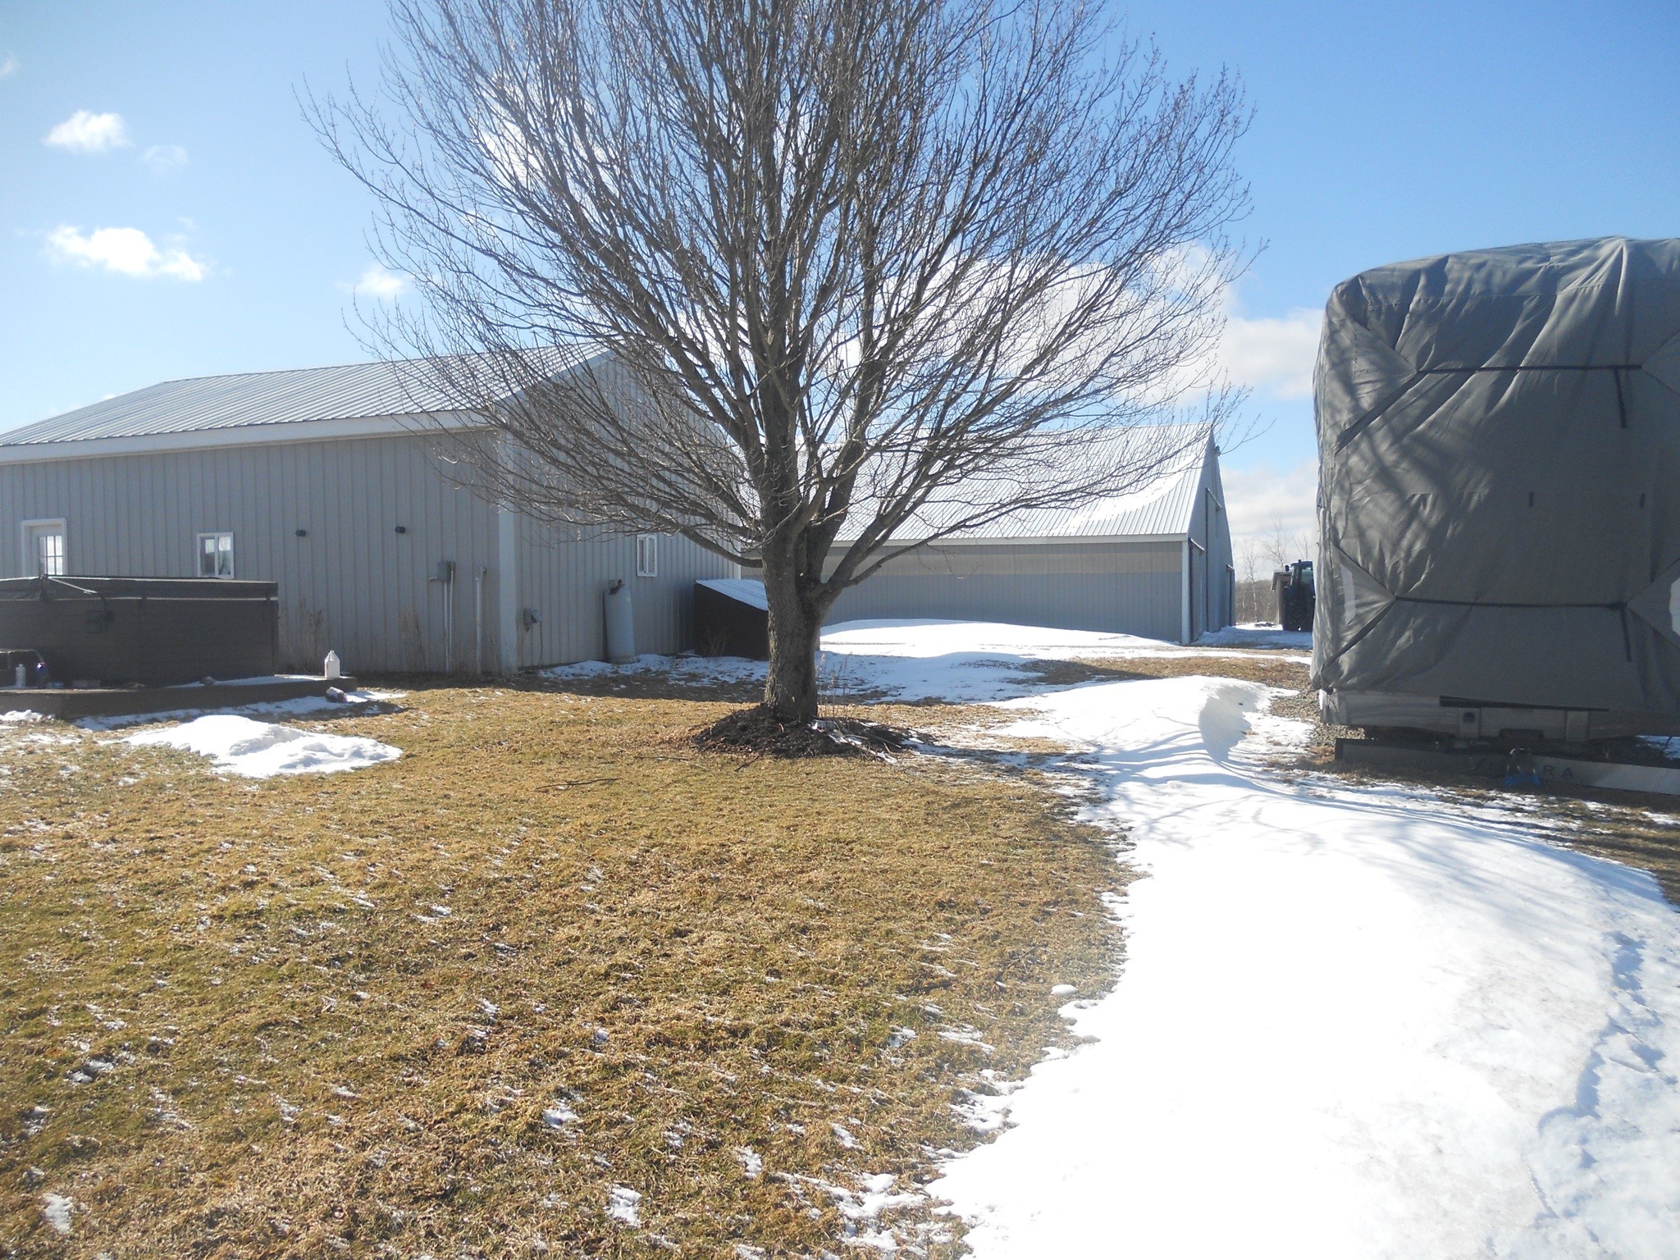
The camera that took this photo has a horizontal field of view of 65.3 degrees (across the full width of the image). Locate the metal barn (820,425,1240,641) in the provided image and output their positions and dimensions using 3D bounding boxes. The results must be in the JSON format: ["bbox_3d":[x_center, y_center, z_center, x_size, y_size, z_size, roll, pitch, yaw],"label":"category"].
[{"bbox_3d":[5.251,-4.650,67.539,27.000,10.100,25.000,0,1,20],"label":"metal barn"}]

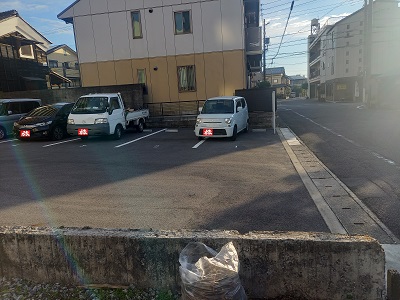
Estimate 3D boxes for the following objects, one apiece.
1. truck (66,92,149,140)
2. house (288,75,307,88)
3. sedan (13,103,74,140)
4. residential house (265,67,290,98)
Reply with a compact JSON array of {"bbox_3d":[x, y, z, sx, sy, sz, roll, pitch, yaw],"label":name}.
[{"bbox_3d":[-3.830,-1.539,12.618,1.670,1.880,4.300,1,10,11],"label":"truck"},{"bbox_3d":[34.600,-22.600,103.000,8.000,7.800,7.500,0,10,14],"label":"house"},{"bbox_3d":[-6.316,-1.402,13.250,1.700,1.490,4.250,1,10,11],"label":"sedan"},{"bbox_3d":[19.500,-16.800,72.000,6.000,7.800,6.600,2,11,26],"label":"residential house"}]

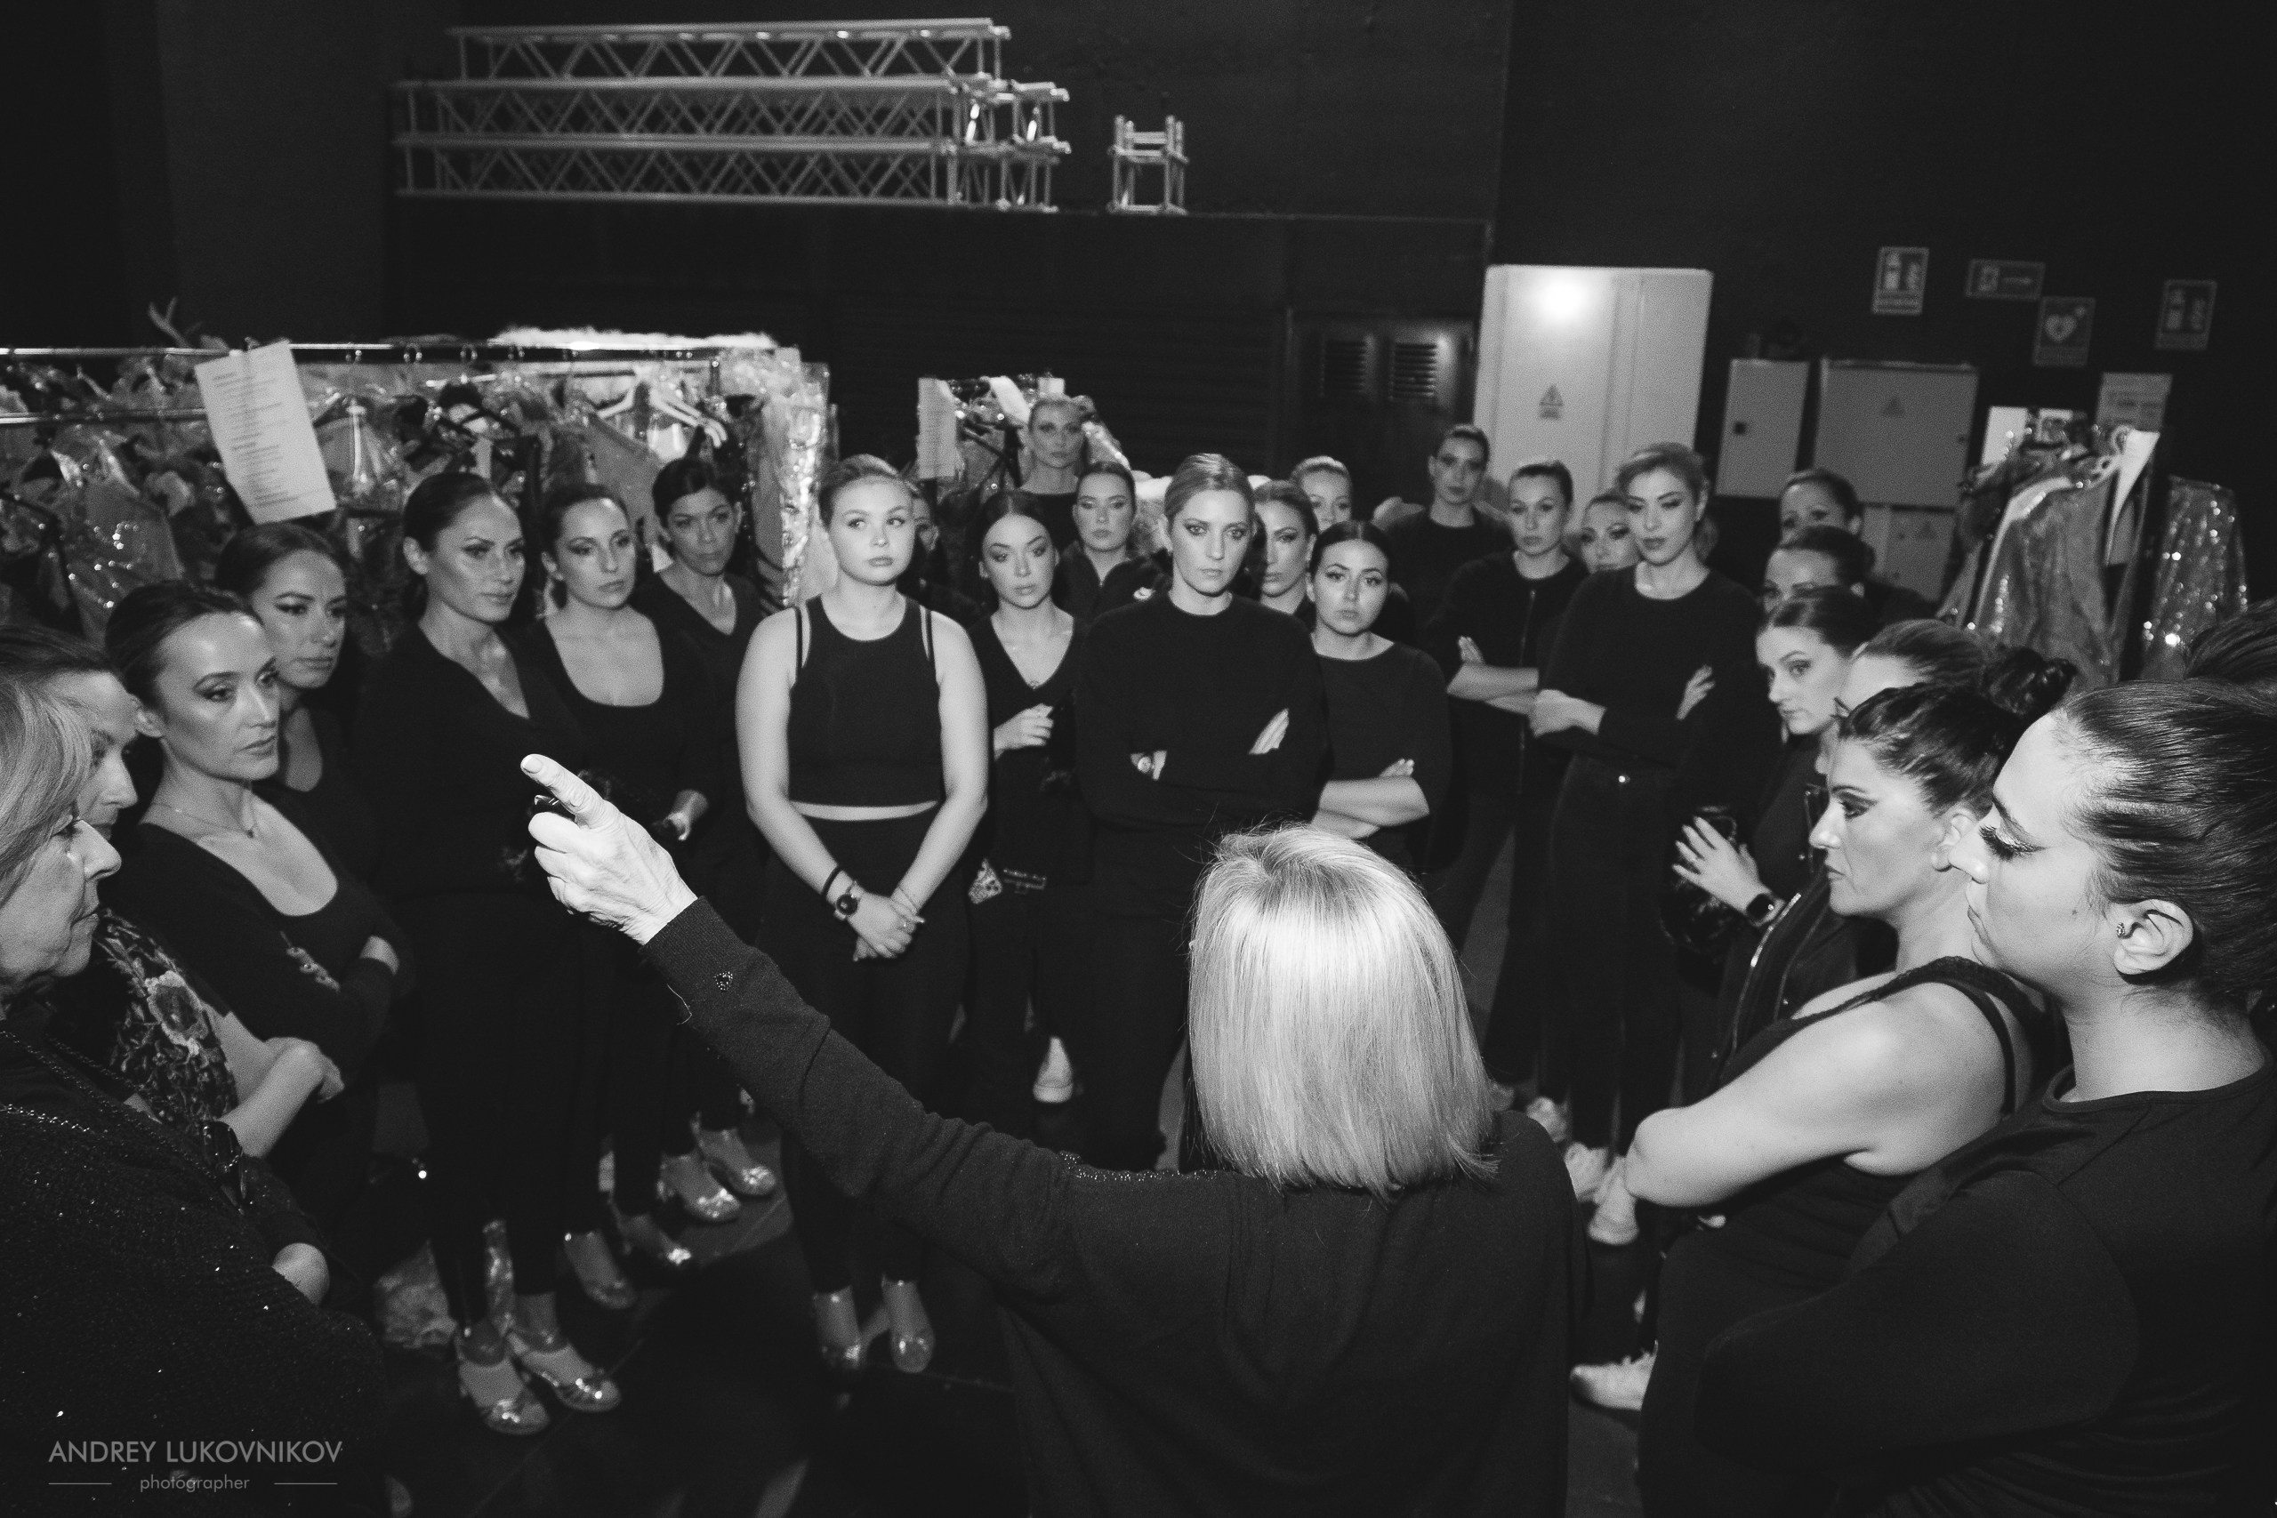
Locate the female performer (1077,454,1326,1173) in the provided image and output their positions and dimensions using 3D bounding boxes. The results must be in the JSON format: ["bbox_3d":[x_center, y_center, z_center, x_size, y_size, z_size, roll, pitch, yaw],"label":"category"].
[{"bbox_3d":[0.070,0.338,3.074,0.470,1.752,0.340,1,14,-3],"label":"female performer"}]

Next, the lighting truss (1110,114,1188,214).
[{"bbox_3d":[0.063,-2.747,7.950,0.290,0.430,0.460,5,15,13],"label":"lighting truss"}]

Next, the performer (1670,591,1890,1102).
[{"bbox_3d":[1.097,0.490,3.050,0.360,1.599,0.450,-7,17,-31],"label":"performer"}]

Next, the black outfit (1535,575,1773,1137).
[{"bbox_3d":[1.088,0.279,3.823,0.460,1.400,0.300,6,15,15],"label":"black outfit"}]

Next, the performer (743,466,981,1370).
[{"bbox_3d":[-0.514,0.305,3.190,0.480,1.721,0.300,-1,14,-12],"label":"performer"}]

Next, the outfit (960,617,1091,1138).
[{"bbox_3d":[-0.268,0.337,3.712,0.450,1.274,0.300,0,14,-8],"label":"outfit"}]

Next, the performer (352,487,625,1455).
[{"bbox_3d":[-1.147,0.345,3.009,0.340,1.683,0.460,14,18,40],"label":"performer"}]

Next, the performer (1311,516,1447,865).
[{"bbox_3d":[0.419,0.296,3.672,0.450,1.616,0.330,4,15,9],"label":"performer"}]

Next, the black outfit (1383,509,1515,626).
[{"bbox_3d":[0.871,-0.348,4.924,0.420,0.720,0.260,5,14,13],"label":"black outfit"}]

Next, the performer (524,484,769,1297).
[{"bbox_3d":[-1.043,0.288,3.418,0.470,1.661,0.360,-11,19,-40],"label":"performer"}]

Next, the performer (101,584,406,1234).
[{"bbox_3d":[-1.105,0.560,2.259,0.370,1.617,0.470,10,16,31],"label":"performer"}]

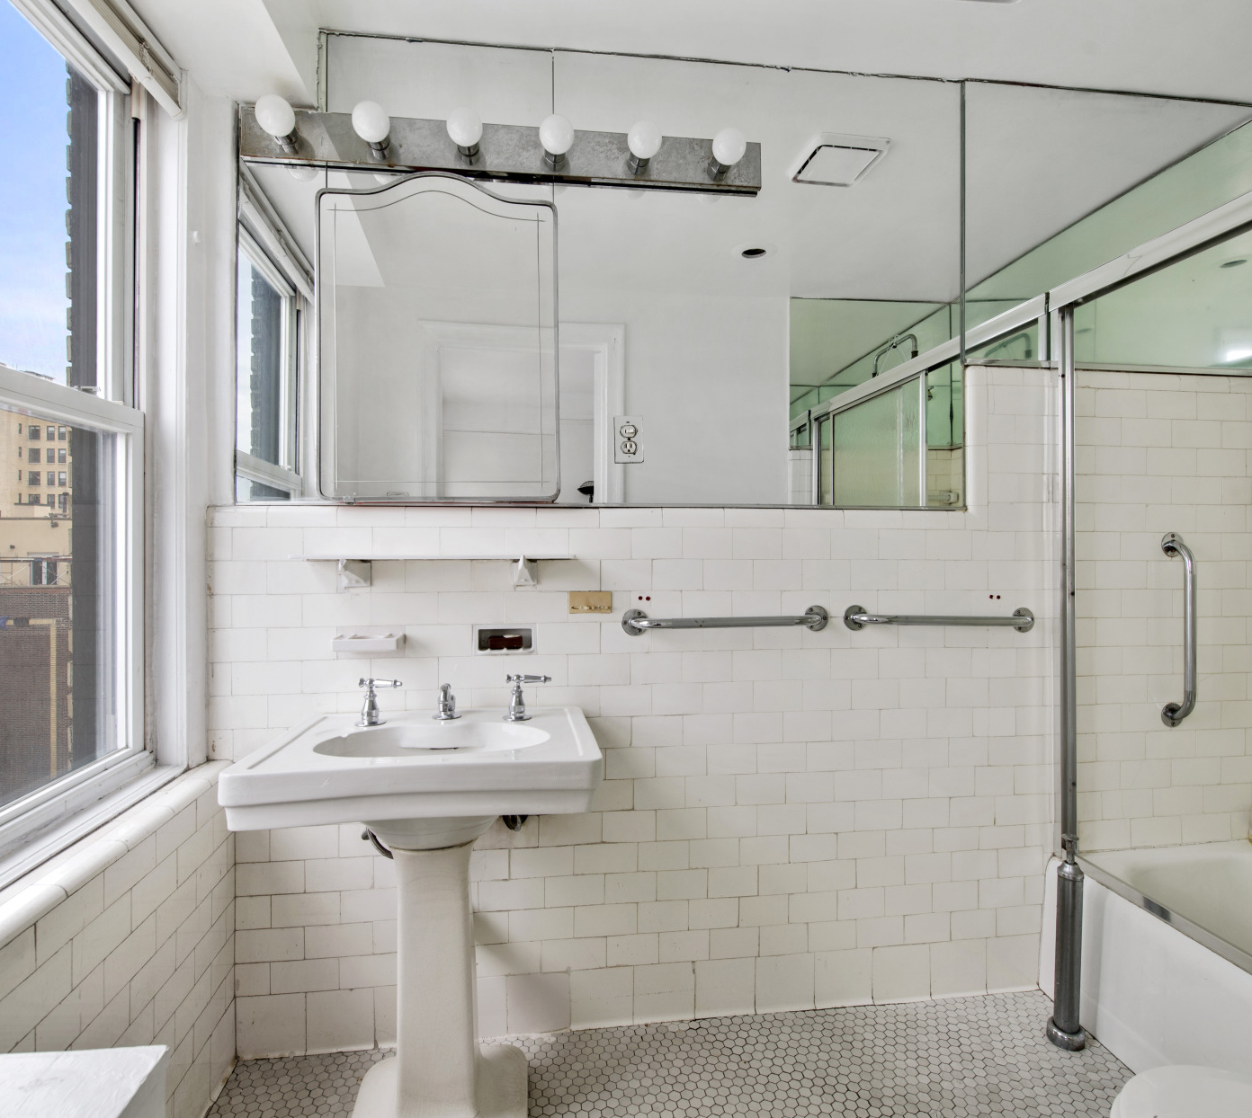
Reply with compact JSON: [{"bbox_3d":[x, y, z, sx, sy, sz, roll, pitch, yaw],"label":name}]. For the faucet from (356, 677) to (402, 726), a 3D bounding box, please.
[{"bbox_3d":[-0.535,0.310,1.518,0.104,0.102,0.062,0,1,-2],"label":"faucet"}]

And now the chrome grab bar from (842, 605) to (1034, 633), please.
[{"bbox_3d":[0.823,0.157,1.778,0.532,0.068,0.065,0,1,-7],"label":"chrome grab bar"}]

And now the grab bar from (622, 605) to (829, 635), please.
[{"bbox_3d":[0.257,0.154,1.704,0.530,0.068,0.065,0,1,-7],"label":"grab bar"}]

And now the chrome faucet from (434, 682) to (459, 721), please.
[{"bbox_3d":[-0.401,0.320,1.564,0.062,0.080,0.080,0,1,-2],"label":"chrome faucet"}]

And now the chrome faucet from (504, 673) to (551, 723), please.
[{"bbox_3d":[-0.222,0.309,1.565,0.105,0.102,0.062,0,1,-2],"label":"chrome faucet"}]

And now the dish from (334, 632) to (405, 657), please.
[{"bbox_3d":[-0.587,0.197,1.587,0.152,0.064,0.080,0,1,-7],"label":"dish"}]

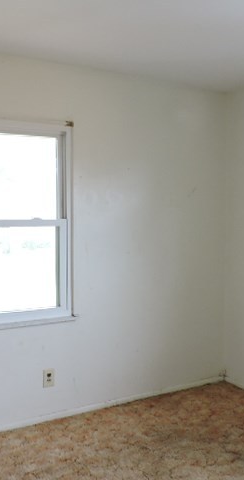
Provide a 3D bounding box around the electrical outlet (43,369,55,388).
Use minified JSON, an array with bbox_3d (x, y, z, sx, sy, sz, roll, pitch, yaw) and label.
[{"bbox_3d":[-0.492,0.936,2.995,0.077,0.121,0.011,-2,4,-29],"label":"electrical outlet"}]

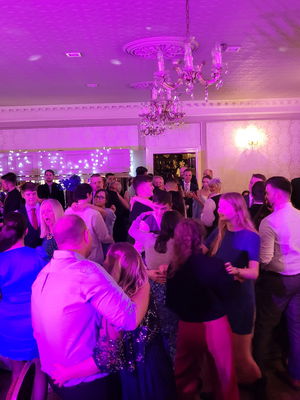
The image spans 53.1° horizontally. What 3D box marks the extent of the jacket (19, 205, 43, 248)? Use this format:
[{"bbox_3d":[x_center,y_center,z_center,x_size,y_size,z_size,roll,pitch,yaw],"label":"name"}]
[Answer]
[{"bbox_3d":[-1.196,0.421,3.199,0.500,0.700,0.320,-4,9,-14],"label":"jacket"}]

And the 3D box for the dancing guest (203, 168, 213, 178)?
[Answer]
[{"bbox_3d":[1.051,0.311,5.505,0.520,1.732,0.360,2,9,11],"label":"dancing guest"}]

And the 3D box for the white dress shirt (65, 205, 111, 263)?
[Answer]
[{"bbox_3d":[-0.606,0.340,3.088,0.480,0.600,0.350,3,10,30],"label":"white dress shirt"}]

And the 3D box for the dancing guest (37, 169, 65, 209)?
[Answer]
[{"bbox_3d":[-1.671,0.366,5.109,0.540,1.739,0.360,0,8,-3],"label":"dancing guest"}]

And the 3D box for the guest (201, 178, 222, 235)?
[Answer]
[{"bbox_3d":[0.910,0.530,4.189,0.420,1.649,0.520,4,10,30],"label":"guest"}]

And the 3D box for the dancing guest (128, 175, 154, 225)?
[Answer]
[{"bbox_3d":[-0.010,0.619,3.338,0.380,1.794,0.480,-6,10,-25],"label":"dancing guest"}]

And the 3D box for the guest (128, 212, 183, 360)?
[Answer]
[{"bbox_3d":[0.128,0.853,2.646,0.550,1.541,0.420,-3,9,-6],"label":"guest"}]

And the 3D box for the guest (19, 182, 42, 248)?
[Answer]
[{"bbox_3d":[-1.188,0.688,3.242,0.500,1.760,0.360,-4,9,-14],"label":"guest"}]

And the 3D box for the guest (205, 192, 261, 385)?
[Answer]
[{"bbox_3d":[0.685,0.777,2.471,0.430,1.698,0.500,-7,11,-41],"label":"guest"}]

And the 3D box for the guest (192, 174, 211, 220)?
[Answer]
[{"bbox_3d":[0.884,0.413,5.116,0.500,1.643,0.420,4,9,26],"label":"guest"}]

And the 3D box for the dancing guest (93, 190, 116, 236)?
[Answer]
[{"bbox_3d":[-0.509,0.675,3.648,0.480,1.617,0.420,2,10,20],"label":"dancing guest"}]

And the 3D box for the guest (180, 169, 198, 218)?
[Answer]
[{"bbox_3d":[0.678,0.327,5.356,0.540,1.744,0.400,0,8,0],"label":"guest"}]

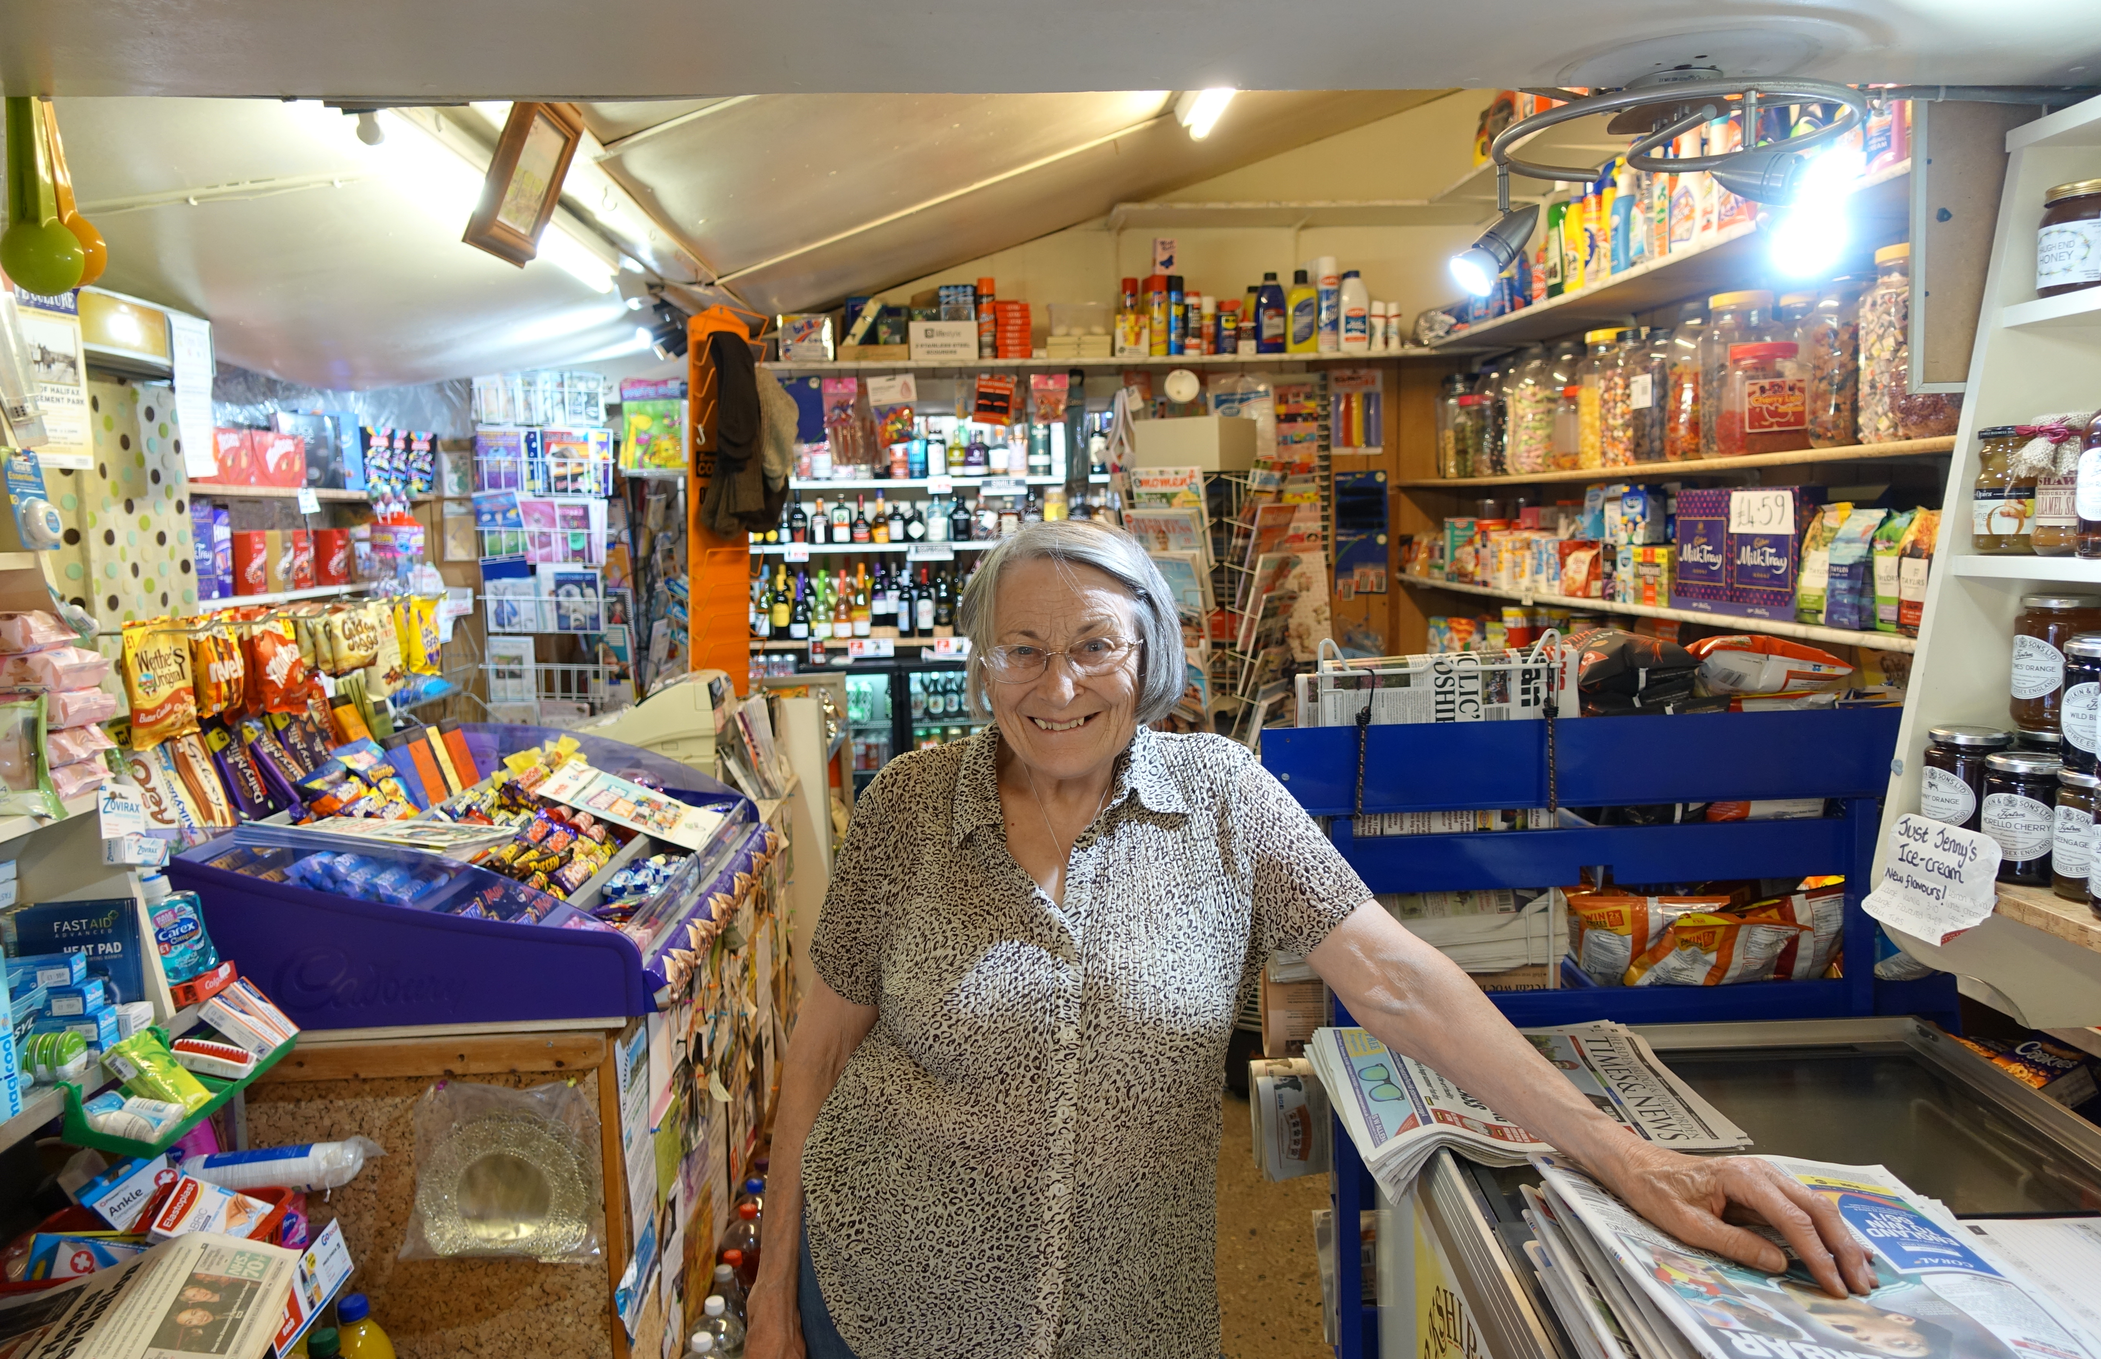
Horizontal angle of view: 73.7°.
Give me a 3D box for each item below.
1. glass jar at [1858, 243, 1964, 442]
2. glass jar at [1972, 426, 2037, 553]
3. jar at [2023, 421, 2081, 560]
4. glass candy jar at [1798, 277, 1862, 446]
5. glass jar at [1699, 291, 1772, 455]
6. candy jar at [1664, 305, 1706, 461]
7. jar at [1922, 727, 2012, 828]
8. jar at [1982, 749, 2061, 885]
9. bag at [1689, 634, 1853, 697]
[{"bbox_3d":[1.205,-0.467,1.960,0.130,0.277,0.130,-2,6,0],"label":"glass jar"},{"bbox_3d":[0.859,-0.168,1.244,0.061,0.113,0.061,3,7,42],"label":"glass jar"},{"bbox_3d":[0.915,-0.173,1.257,0.060,0.122,0.060,4,8,36],"label":"jar"},{"bbox_3d":[1.194,-0.475,2.057,0.130,0.270,0.130,-1,7,0],"label":"glass candy jar"},{"bbox_3d":[1.172,-0.514,2.370,0.130,0.275,0.130,-2,6,0],"label":"glass jar"},{"bbox_3d":[1.171,-0.526,2.494,0.130,0.270,0.130,-1,7,0],"label":"candy jar"},{"bbox_3d":[0.821,0.110,1.251,0.073,0.120,0.073,3,7,42],"label":"jar"},{"bbox_3d":[0.891,0.124,1.272,0.071,0.110,0.071,4,8,35],"label":"jar"},{"bbox_3d":[1.124,-0.020,2.173,0.225,0.090,0.270,3,0,32],"label":"bag"}]

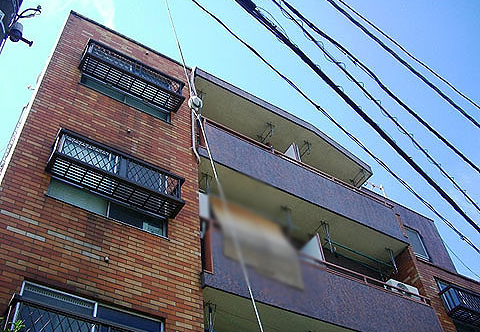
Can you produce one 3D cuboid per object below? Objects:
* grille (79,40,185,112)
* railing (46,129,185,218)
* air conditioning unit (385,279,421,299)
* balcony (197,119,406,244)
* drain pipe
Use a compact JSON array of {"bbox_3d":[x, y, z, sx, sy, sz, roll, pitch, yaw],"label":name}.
[{"bbox_3d":[-1.971,-1.664,9.872,1.958,0.608,0.320,24,-57,-23],"label":"grille"},{"bbox_3d":[-1.738,0.134,7.674,1.958,0.611,0.320,24,-57,-23],"label":"railing"},{"bbox_3d":[3.306,2.678,10.671,0.796,0.550,0.300,24,-57,-23],"label":"air conditioning unit"},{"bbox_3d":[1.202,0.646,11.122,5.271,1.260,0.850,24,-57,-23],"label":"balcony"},{"bbox_3d":[-0.905,-1.135,10.439,0.168,3.272,0.170,-3,-51,-4],"label":"drain pipe"}]

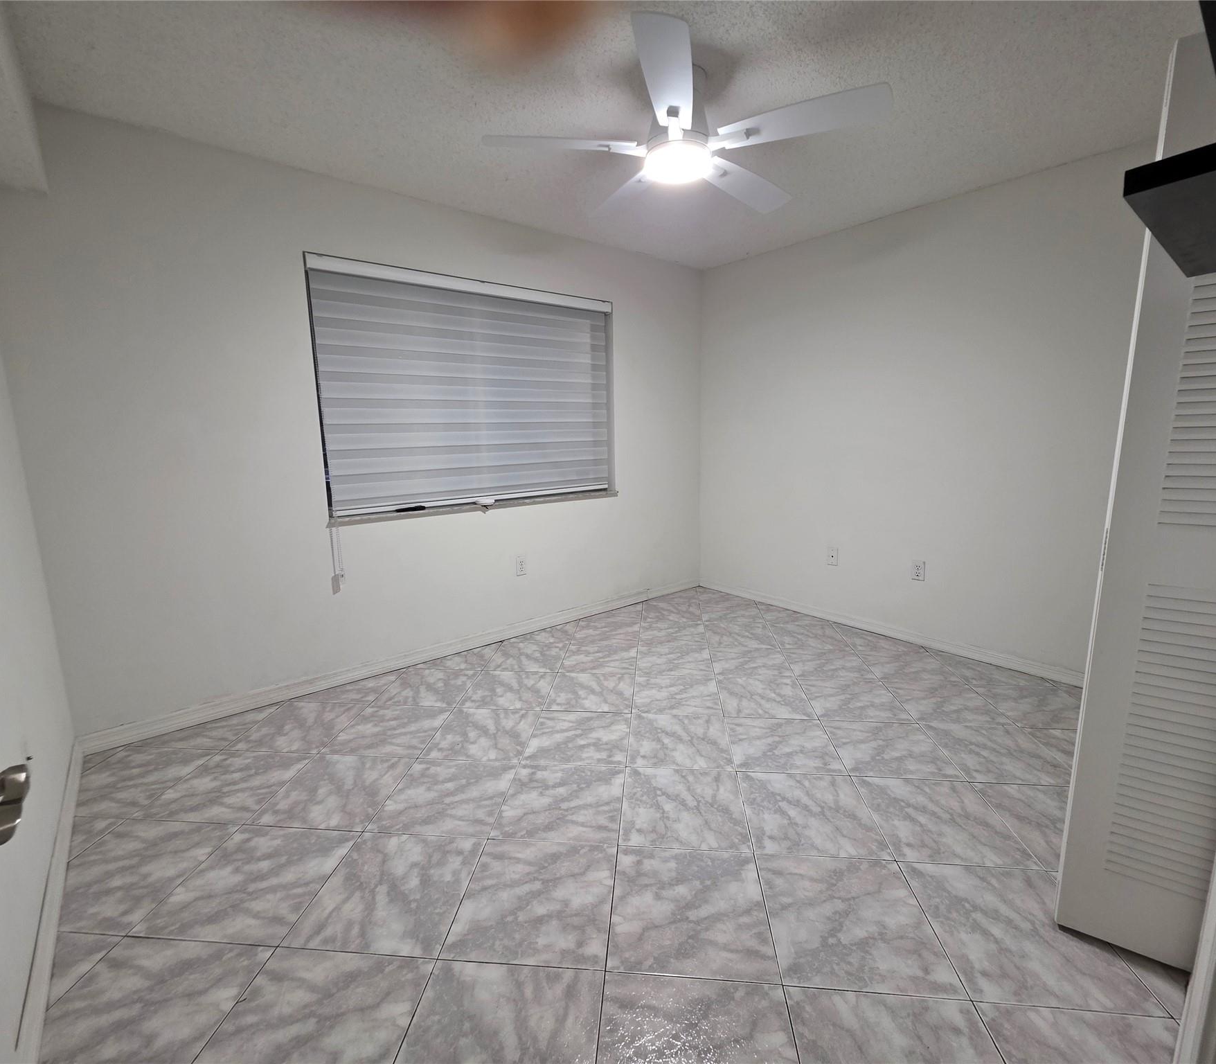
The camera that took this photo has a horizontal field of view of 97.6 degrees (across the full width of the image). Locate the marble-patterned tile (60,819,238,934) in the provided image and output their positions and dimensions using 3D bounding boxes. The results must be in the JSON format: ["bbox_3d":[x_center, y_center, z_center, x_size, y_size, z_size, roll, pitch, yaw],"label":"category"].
[{"bbox_3d":[-1.415,1.001,1.574,0.410,0.010,0.398,0,10,5],"label":"marble-patterned tile"}]

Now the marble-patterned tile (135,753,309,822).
[{"bbox_3d":[-1.385,0.940,1.969,0.406,0.020,0.404,0,10,5],"label":"marble-patterned tile"}]

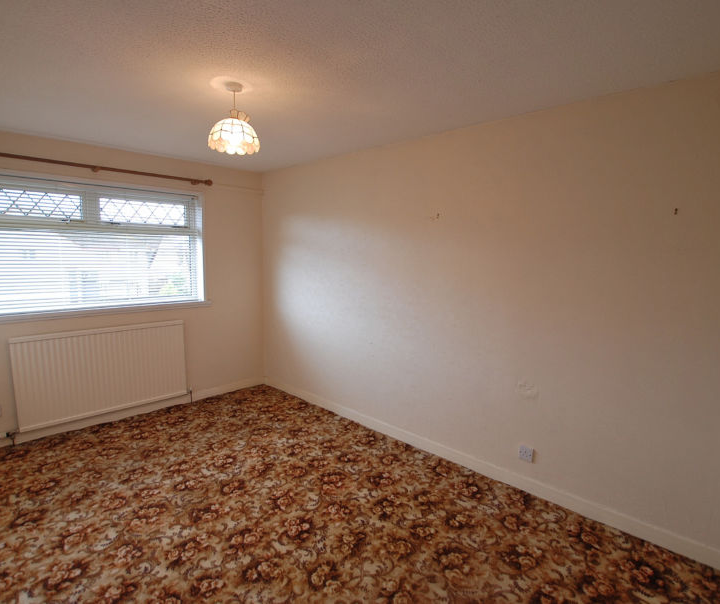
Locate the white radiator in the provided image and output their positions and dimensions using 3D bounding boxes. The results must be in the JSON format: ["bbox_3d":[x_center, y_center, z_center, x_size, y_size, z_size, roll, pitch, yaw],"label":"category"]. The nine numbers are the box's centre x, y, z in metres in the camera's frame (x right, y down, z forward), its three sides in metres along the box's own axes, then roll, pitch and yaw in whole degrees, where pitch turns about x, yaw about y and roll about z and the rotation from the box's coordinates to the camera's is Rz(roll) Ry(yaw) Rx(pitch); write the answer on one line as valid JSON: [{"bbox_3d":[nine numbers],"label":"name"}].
[{"bbox_3d":[-2.156,0.585,3.238,1.210,0.725,0.090,-5,10,-41],"label":"white radiator"}]

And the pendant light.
[{"bbox_3d":[-0.651,-0.957,1.956,0.260,0.320,0.260,-5,10,-41],"label":"pendant light"}]

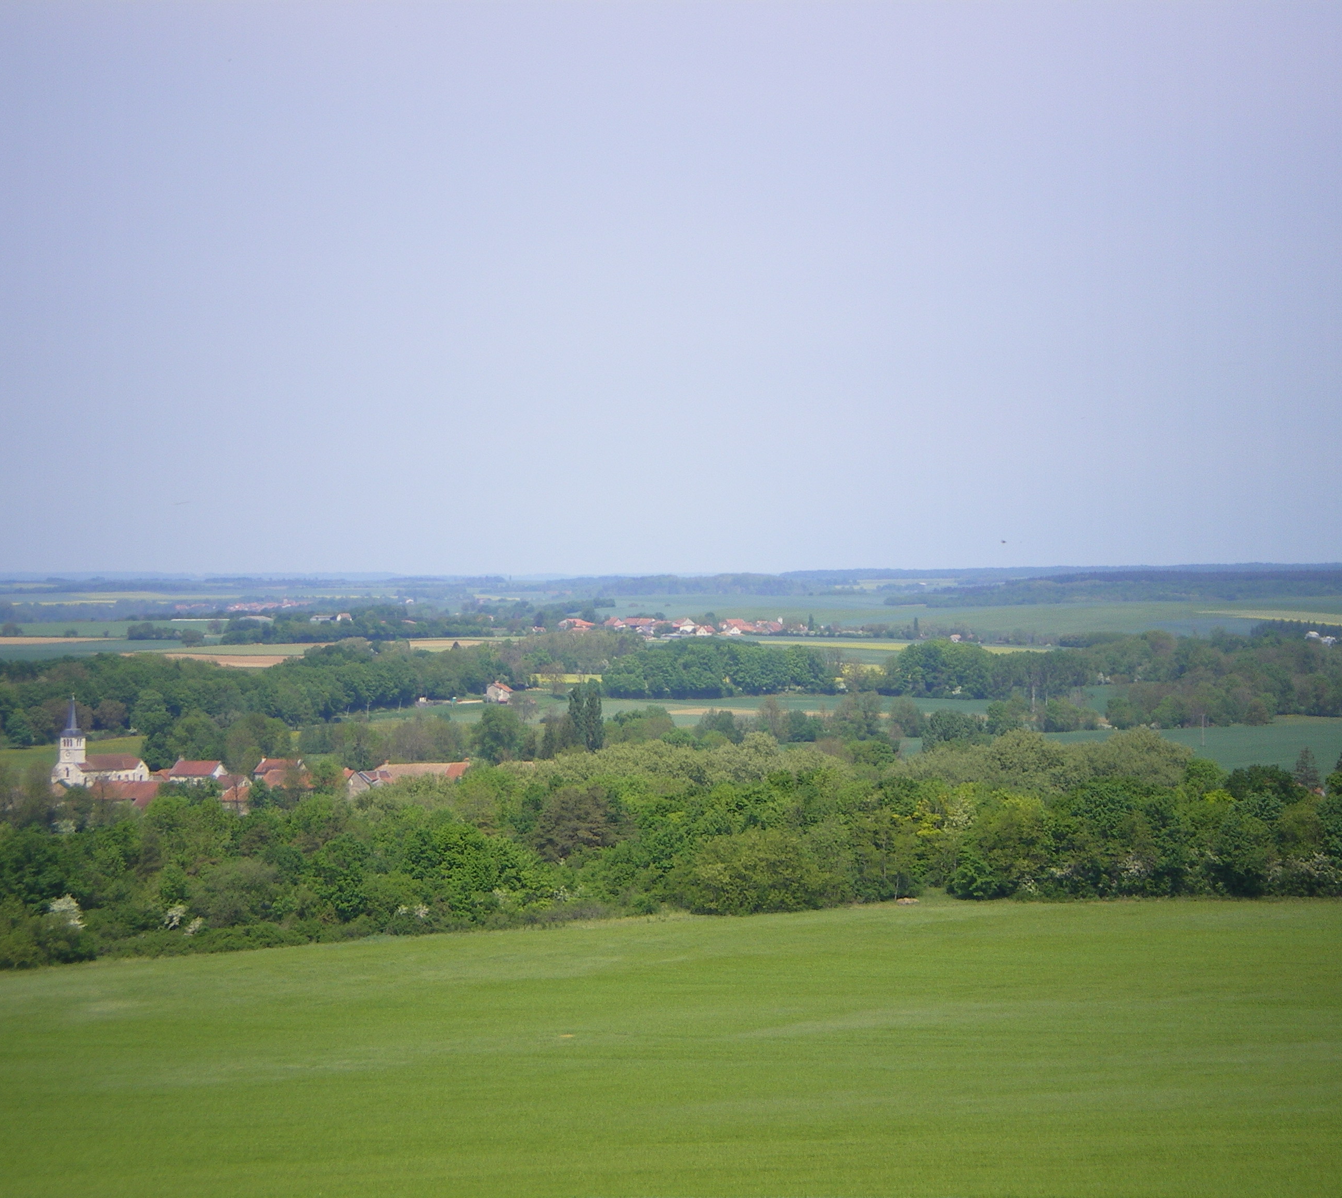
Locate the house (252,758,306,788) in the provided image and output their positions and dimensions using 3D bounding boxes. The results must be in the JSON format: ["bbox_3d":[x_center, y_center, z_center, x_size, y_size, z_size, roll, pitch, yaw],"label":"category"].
[{"bbox_3d":[-122.470,54.930,1660.000,14.800,9.200,10.700,0,1,35],"label":"house"}]

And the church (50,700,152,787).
[{"bbox_3d":[-181.990,45.220,1675.000,18.500,29.800,31.500,0,1,34],"label":"church"}]

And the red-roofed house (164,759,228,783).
[{"bbox_3d":[-149.350,55.340,1670.000,15.400,8.400,10.100,0,0,30],"label":"red-roofed house"}]

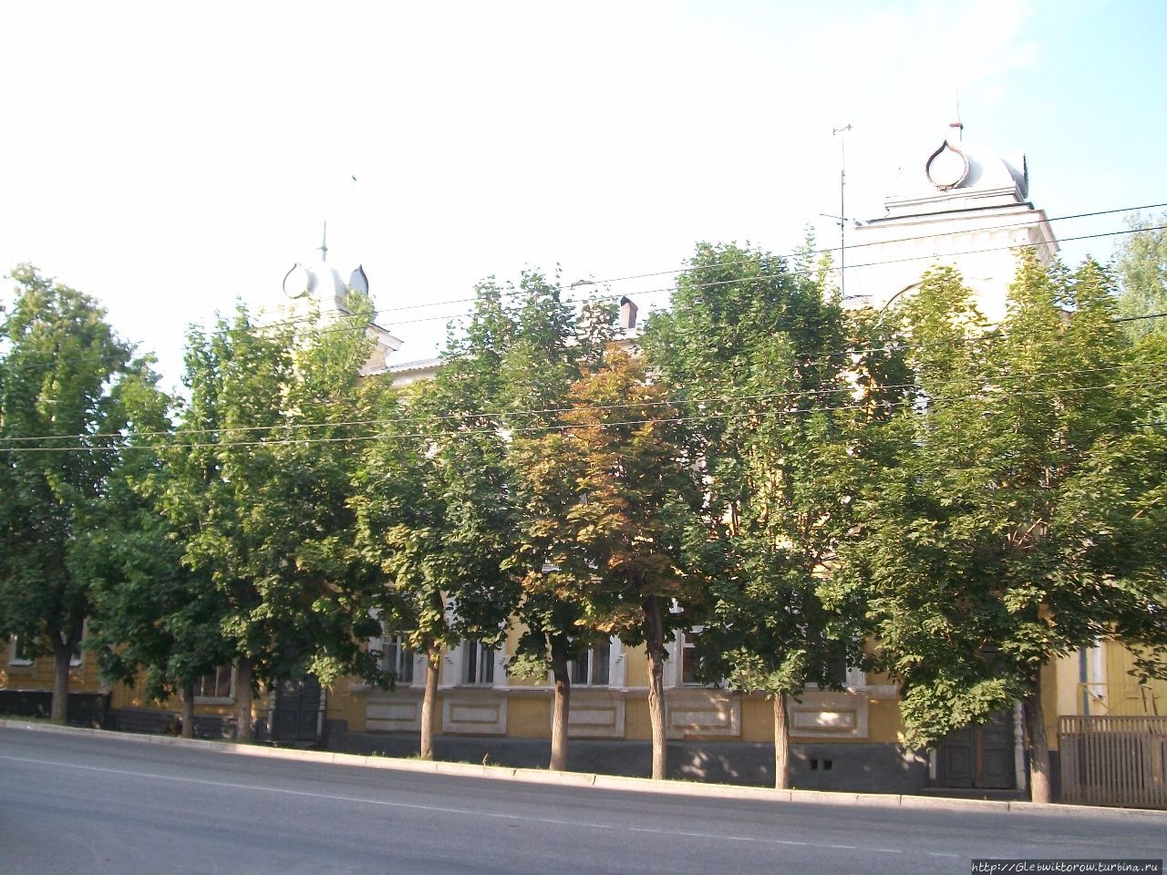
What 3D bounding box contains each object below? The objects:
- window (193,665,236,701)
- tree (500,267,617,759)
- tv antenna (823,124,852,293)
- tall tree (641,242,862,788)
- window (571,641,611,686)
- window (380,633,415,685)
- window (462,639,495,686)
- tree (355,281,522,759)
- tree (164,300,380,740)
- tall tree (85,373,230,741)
[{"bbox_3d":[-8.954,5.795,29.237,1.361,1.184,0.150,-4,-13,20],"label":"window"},{"bbox_3d":[-0.455,1.462,24.020,2.615,9.944,2.615,1,-12,0],"label":"tree"},{"bbox_3d":[5.898,-5.312,28.203,0.668,4.323,0.600,-4,-13,20],"label":"tv antenna"},{"bbox_3d":[3.071,1.195,22.779,4.017,10.328,4.017,-4,-13,20],"label":"tall tree"},{"bbox_3d":[0.159,4.753,26.107,0.926,1.158,0.150,-4,-13,20],"label":"window"},{"bbox_3d":[-4.259,5.028,27.676,0.900,1.248,0.150,-4,-13,20],"label":"window"},{"bbox_3d":[-2.349,4.915,26.996,0.812,1.198,0.150,-4,-13,20],"label":"window"},{"bbox_3d":[-3.028,1.479,24.966,3.554,9.931,3.554,1,-12,0],"label":"tree"},{"bbox_3d":[-6.827,1.591,26.343,4.530,9.697,4.530,-4,-13,20],"label":"tree"},{"bbox_3d":[-9.519,2.437,27.147,3.426,8.222,3.426,-4,-13,20],"label":"tall tree"}]

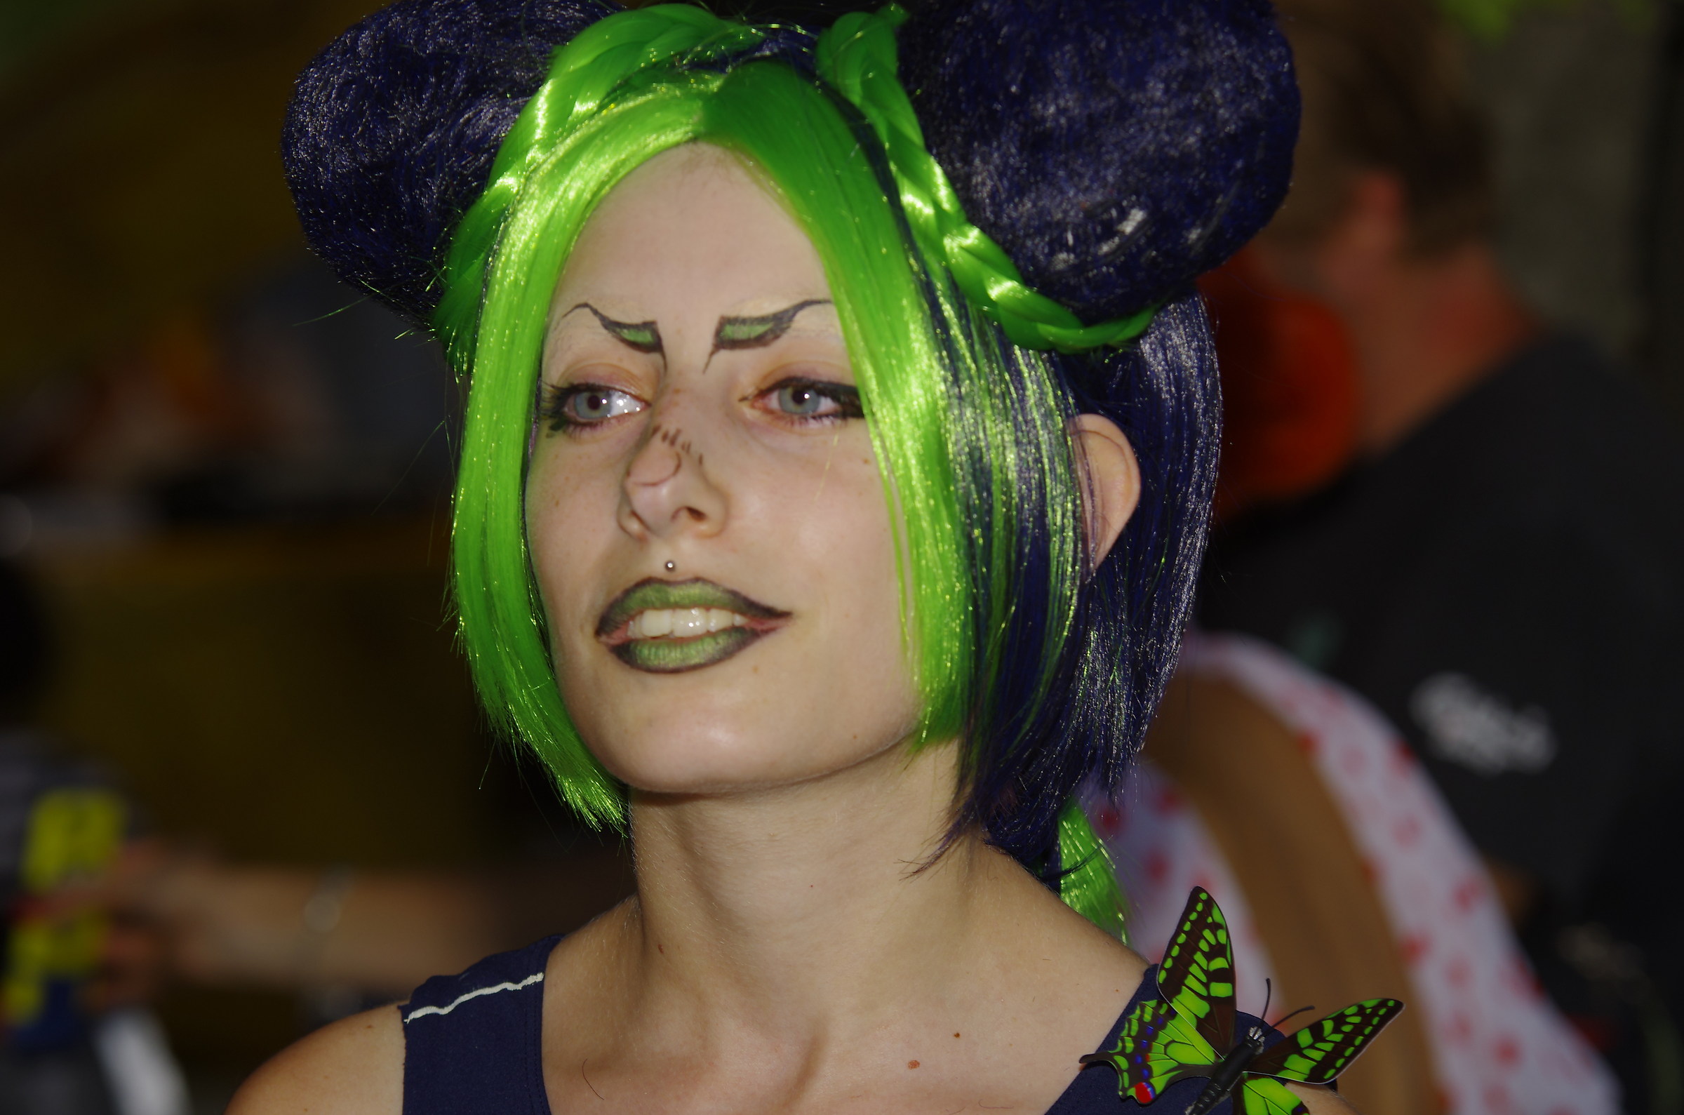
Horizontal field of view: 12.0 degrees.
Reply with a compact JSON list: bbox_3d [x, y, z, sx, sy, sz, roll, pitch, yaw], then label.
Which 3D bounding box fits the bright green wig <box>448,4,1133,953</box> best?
[{"bbox_3d":[-0.009,-0.027,2.330,0.205,0.270,0.210,0,-5,28],"label":"bright green wig"}]

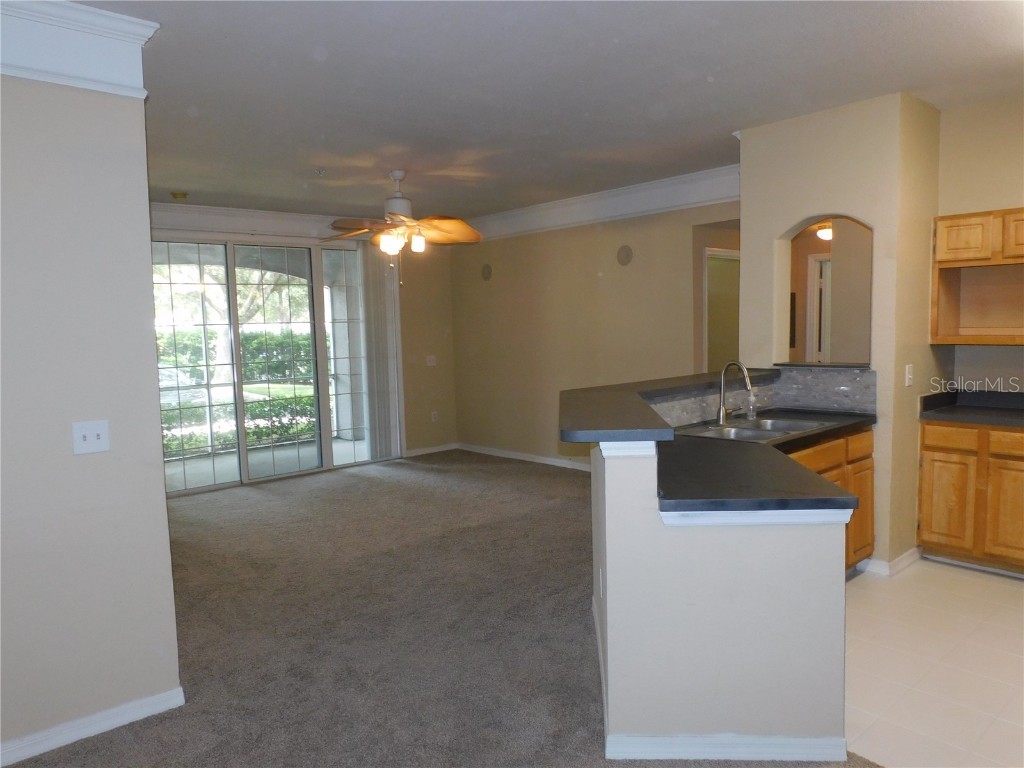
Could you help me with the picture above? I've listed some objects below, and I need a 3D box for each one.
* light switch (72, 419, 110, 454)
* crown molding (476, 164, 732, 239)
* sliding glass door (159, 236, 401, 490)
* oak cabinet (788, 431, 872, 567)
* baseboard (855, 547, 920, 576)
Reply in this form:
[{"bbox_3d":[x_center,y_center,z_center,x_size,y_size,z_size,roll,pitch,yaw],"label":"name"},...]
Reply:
[{"bbox_3d":[-1.548,0.196,2.612,0.117,0.120,0.012,-6,7,-40],"label":"light switch"},{"bbox_3d":[0.701,-1.682,6.800,0.101,0.292,4.024,-6,7,-40],"label":"crown molding"},{"bbox_3d":[-2.251,-0.212,7.086,2.666,2.294,0.121,-6,7,-40],"label":"sliding glass door"},{"bbox_3d":[1.433,0.685,3.946,1.207,0.865,0.614,-6,7,-40],"label":"oak cabinet"},{"bbox_3d":[2.277,1.044,4.265,0.433,0.087,0.171,-6,7,-40],"label":"baseboard"}]

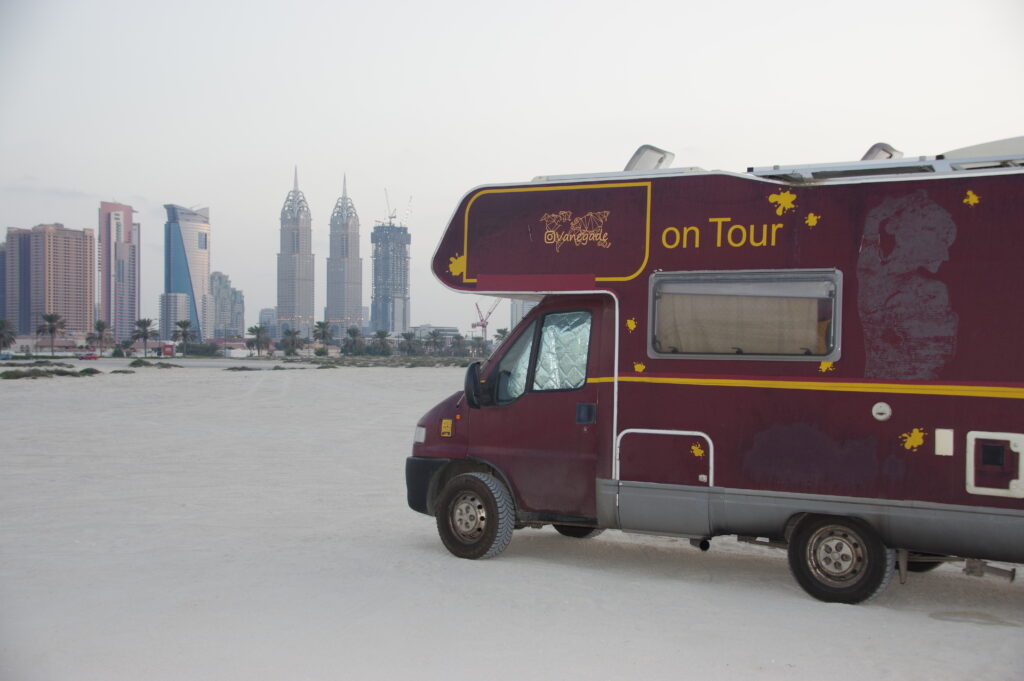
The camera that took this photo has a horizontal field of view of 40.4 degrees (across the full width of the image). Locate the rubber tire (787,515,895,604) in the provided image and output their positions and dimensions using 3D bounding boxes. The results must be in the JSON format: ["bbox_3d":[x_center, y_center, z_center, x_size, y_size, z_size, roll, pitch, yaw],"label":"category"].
[{"bbox_3d":[2.265,1.468,9.540,0.700,0.690,0.215,1,0,36],"label":"rubber tire"}]

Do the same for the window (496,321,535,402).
[{"bbox_3d":[0.044,0.165,11.374,0.330,0.670,0.050,1,-8,34],"label":"window"}]

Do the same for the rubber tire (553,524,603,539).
[{"bbox_3d":[0.645,1.485,13.100,0.220,0.700,0.700,0,1,-44],"label":"rubber tire"}]

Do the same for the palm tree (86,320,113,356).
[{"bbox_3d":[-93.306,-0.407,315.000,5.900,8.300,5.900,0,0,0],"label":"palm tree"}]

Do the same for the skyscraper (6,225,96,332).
[{"bbox_3d":[-535.500,-58.000,1619.000,72.000,141.000,68.000,0,0,35],"label":"skyscraper"}]

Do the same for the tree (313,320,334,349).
[{"bbox_3d":[-58.204,-1.004,430.000,6.800,10.340,6.800,0,0,0],"label":"tree"}]

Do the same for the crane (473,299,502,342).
[{"bbox_3d":[-13.690,-16.028,930.000,25.000,44.000,5.000,0,0,0],"label":"crane"}]

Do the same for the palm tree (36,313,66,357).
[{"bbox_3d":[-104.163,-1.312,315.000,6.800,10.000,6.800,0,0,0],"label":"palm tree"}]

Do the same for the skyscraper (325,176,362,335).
[{"bbox_3d":[-259.626,-126.548,2165.000,39.000,266.000,39.000,0,0,36],"label":"skyscraper"}]

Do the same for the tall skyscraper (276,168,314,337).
[{"bbox_3d":[-322.620,-126.509,2080.000,39.000,266.000,39.000,0,0,36],"label":"tall skyscraper"}]

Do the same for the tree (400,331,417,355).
[{"bbox_3d":[-27.499,0.611,370.000,4.800,6.600,4.800,0,0,0],"label":"tree"}]

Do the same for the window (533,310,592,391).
[{"bbox_3d":[0.402,0.087,11.149,0.510,0.660,0.050,1,-8,34],"label":"window"}]

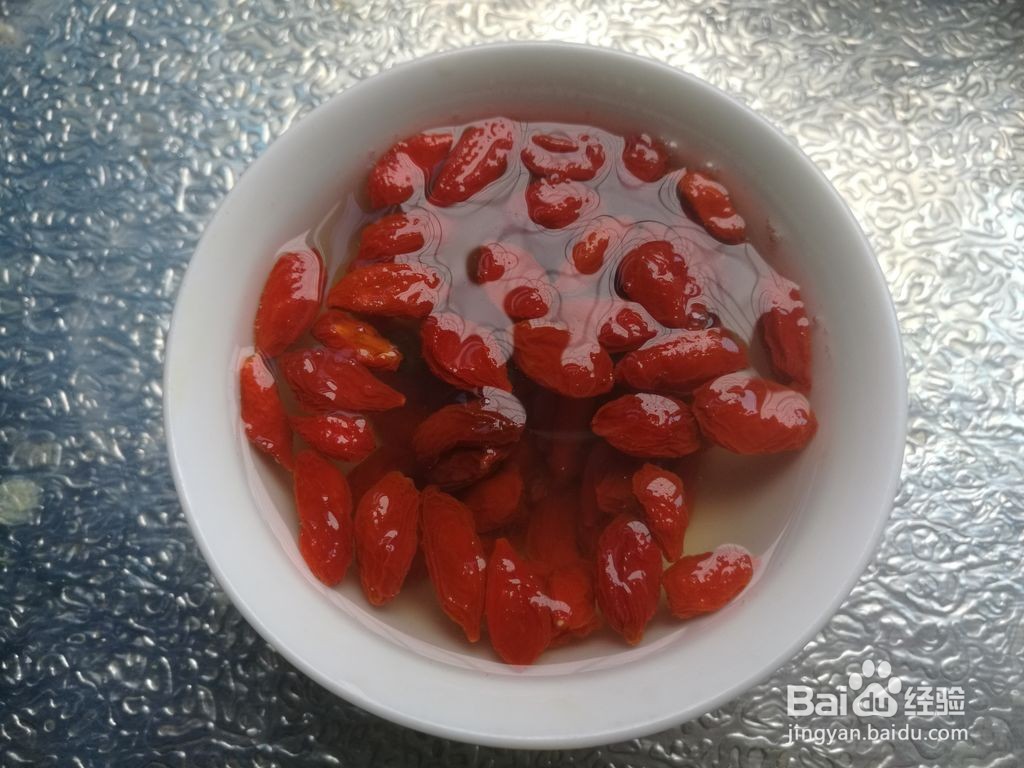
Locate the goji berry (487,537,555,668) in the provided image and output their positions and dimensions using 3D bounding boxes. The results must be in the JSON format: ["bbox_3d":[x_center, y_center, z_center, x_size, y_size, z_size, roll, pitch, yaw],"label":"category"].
[{"bbox_3d":[0.000,0.034,0.125,0.010,0.009,0.019,-9,73,-3],"label":"goji berry"}]

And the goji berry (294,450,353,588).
[{"bbox_3d":[-0.029,0.020,0.122,0.008,0.007,0.021,-14,73,-4],"label":"goji berry"}]

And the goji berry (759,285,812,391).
[{"bbox_3d":[0.044,-0.008,0.130,0.008,0.007,0.018,-8,73,-2],"label":"goji berry"}]

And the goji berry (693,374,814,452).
[{"bbox_3d":[0.040,0.005,0.132,0.020,0.010,0.012,19,74,6],"label":"goji berry"}]

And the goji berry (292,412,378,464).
[{"bbox_3d":[-0.030,0.008,0.133,0.015,0.007,0.007,14,73,4],"label":"goji berry"}]

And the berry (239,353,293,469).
[{"bbox_3d":[-0.039,0.004,0.126,0.006,0.006,0.020,-22,74,-6],"label":"berry"}]

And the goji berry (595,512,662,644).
[{"bbox_3d":[0.017,0.029,0.119,0.009,0.008,0.019,-3,73,-1],"label":"goji berry"}]

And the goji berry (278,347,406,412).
[{"bbox_3d":[-0.027,-0.001,0.129,0.022,0.008,0.009,21,74,6],"label":"goji berry"}]

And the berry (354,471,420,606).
[{"bbox_3d":[-0.020,0.025,0.128,0.009,0.008,0.021,7,73,2],"label":"berry"}]

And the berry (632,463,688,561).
[{"bbox_3d":[0.023,0.020,0.123,0.007,0.006,0.015,-12,73,-3],"label":"berry"}]

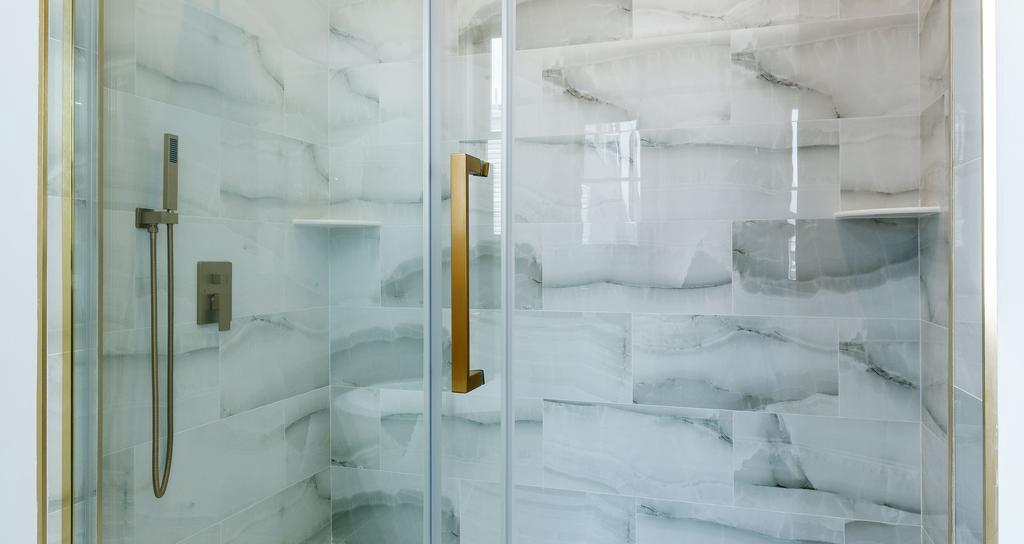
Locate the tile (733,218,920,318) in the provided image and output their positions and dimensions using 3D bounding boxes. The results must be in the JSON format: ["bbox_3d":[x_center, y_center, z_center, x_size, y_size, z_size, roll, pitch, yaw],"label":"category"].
[{"bbox_3d":[0.948,-0.012,2.083,0.520,0.300,0.012,0,0,17],"label":"tile"}]

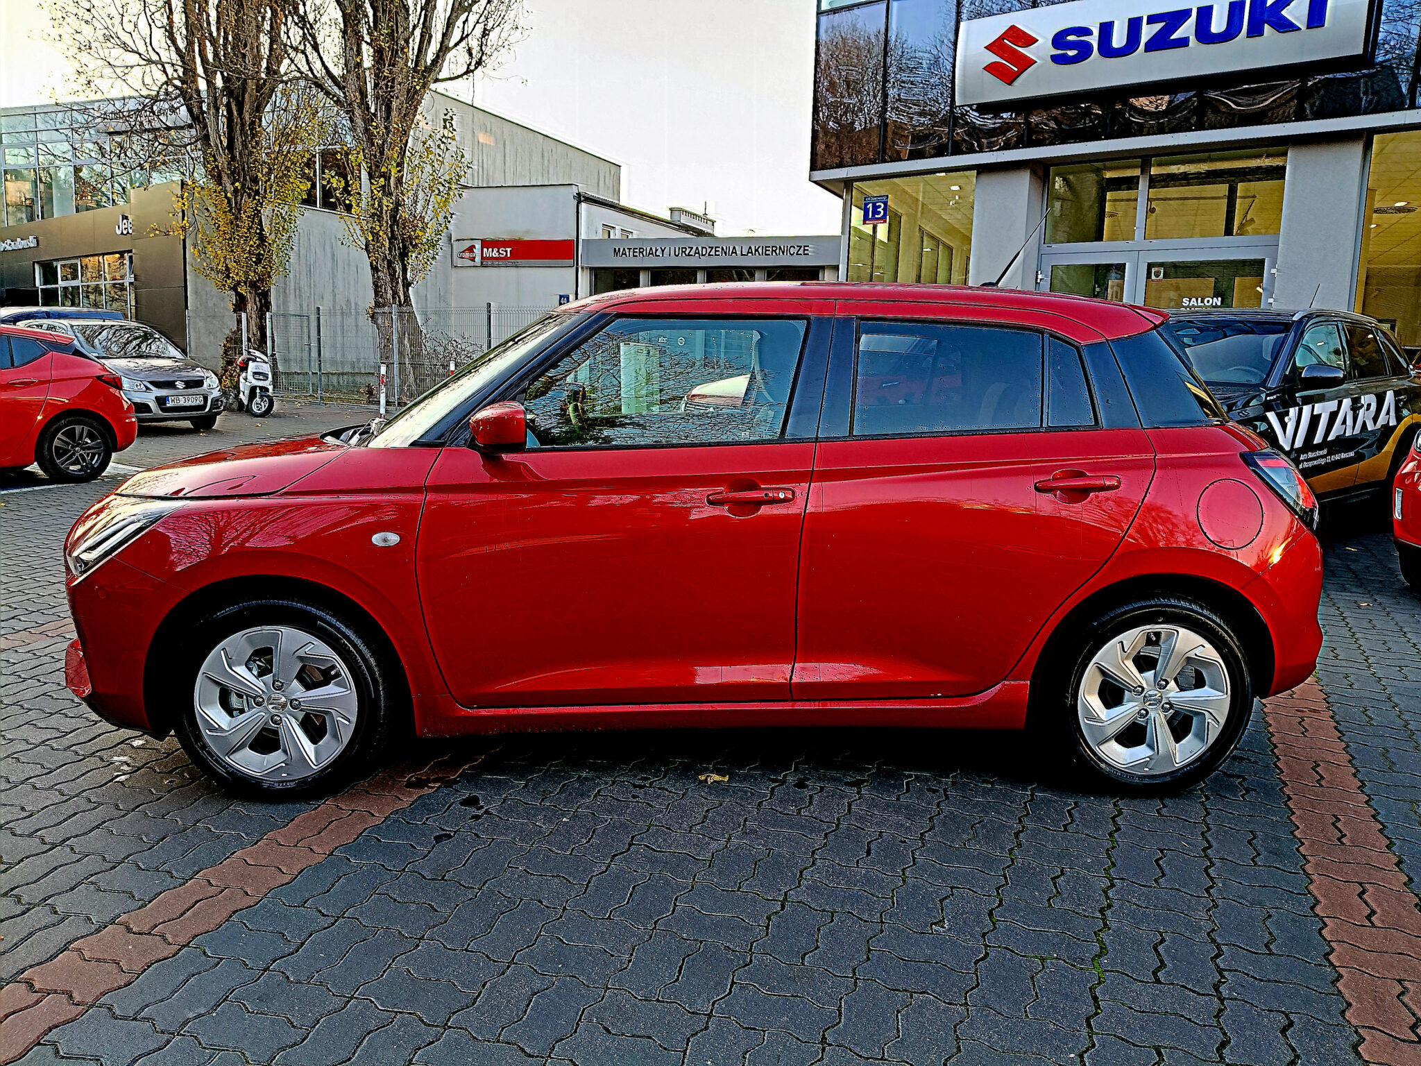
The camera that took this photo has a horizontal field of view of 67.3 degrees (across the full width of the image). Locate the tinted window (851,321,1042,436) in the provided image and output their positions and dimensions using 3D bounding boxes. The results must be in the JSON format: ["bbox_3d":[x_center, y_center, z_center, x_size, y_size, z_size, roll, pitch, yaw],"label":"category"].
[{"bbox_3d":[0.670,-0.434,2.993,0.561,0.344,0.045,0,-18,-3],"label":"tinted window"}]

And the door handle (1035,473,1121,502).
[{"bbox_3d":[1.002,-0.126,2.915,0.237,0.055,0.050,0,9,-3],"label":"door handle"}]

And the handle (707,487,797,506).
[{"bbox_3d":[0.111,-0.099,2.883,0.240,0.048,0.050,0,9,-3],"label":"handle"}]

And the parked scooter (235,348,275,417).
[{"bbox_3d":[-7.800,-2.575,18.200,0.640,1.150,1.700,-5,11,-36],"label":"parked scooter"}]

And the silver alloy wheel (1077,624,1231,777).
[{"bbox_3d":[1.257,0.464,3.104,0.442,0.442,0.160,0,9,-3],"label":"silver alloy wheel"}]

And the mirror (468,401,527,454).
[{"bbox_3d":[-0.554,-0.273,2.773,0.140,0.135,0.200,0,9,-3],"label":"mirror"}]

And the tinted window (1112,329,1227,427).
[{"bbox_3d":[1.329,-0.440,3.091,0.330,0.327,0.070,4,-17,-16],"label":"tinted window"}]

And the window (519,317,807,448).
[{"bbox_3d":[-0.122,-0.417,2.955,0.792,0.389,0.050,0,-14,-3],"label":"window"}]

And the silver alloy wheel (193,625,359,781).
[{"bbox_3d":[-1.191,0.457,2.995,0.442,0.442,0.160,0,9,-3],"label":"silver alloy wheel"}]

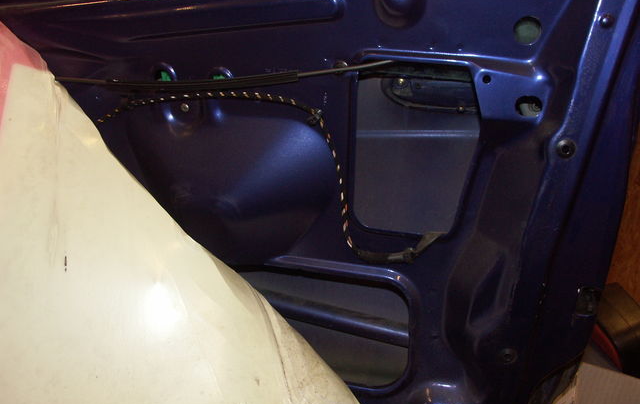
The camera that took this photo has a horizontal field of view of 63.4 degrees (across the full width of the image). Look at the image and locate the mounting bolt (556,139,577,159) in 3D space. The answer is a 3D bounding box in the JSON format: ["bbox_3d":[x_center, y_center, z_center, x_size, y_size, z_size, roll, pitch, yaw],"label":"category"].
[{"bbox_3d":[0.314,-0.068,0.660,0.025,0.025,0.010,3,11,13],"label":"mounting bolt"}]

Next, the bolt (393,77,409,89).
[{"bbox_3d":[0.122,-0.181,0.783,0.021,0.019,0.012,3,11,13],"label":"bolt"}]

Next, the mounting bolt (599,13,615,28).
[{"bbox_3d":[0.346,-0.218,0.624,0.018,0.018,0.010,3,11,13],"label":"mounting bolt"}]

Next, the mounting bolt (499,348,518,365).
[{"bbox_3d":[0.266,0.217,0.727,0.024,0.023,0.010,3,11,13],"label":"mounting bolt"}]

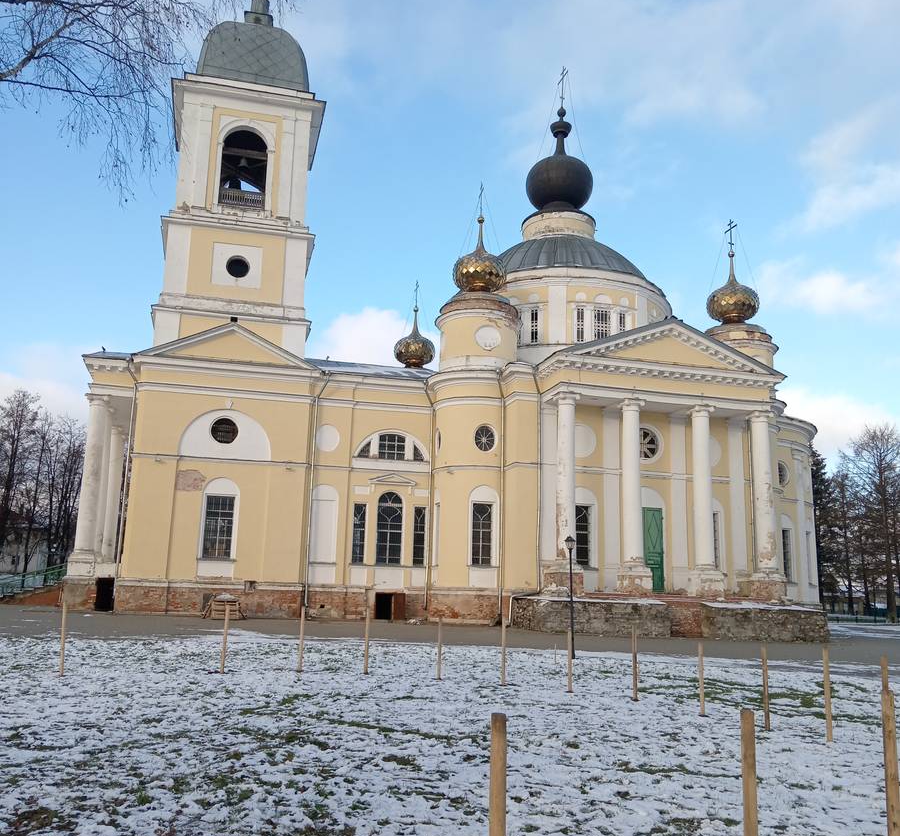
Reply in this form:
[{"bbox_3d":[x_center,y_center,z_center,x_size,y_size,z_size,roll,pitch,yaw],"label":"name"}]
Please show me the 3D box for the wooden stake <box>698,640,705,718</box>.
[{"bbox_3d":[3.482,3.597,11.987,0.063,0.981,0.063,2,-11,0],"label":"wooden stake"}]

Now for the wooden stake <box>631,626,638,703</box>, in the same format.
[{"bbox_3d":[2.792,3.695,13.060,0.063,1.077,0.063,2,-11,0],"label":"wooden stake"}]

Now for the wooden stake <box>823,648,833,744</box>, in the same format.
[{"bbox_3d":[4.199,3.068,9.627,0.063,1.005,0.063,2,-11,0],"label":"wooden stake"}]

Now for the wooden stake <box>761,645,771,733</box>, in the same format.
[{"bbox_3d":[3.951,3.361,10.829,0.063,1.029,0.063,2,-11,0],"label":"wooden stake"}]

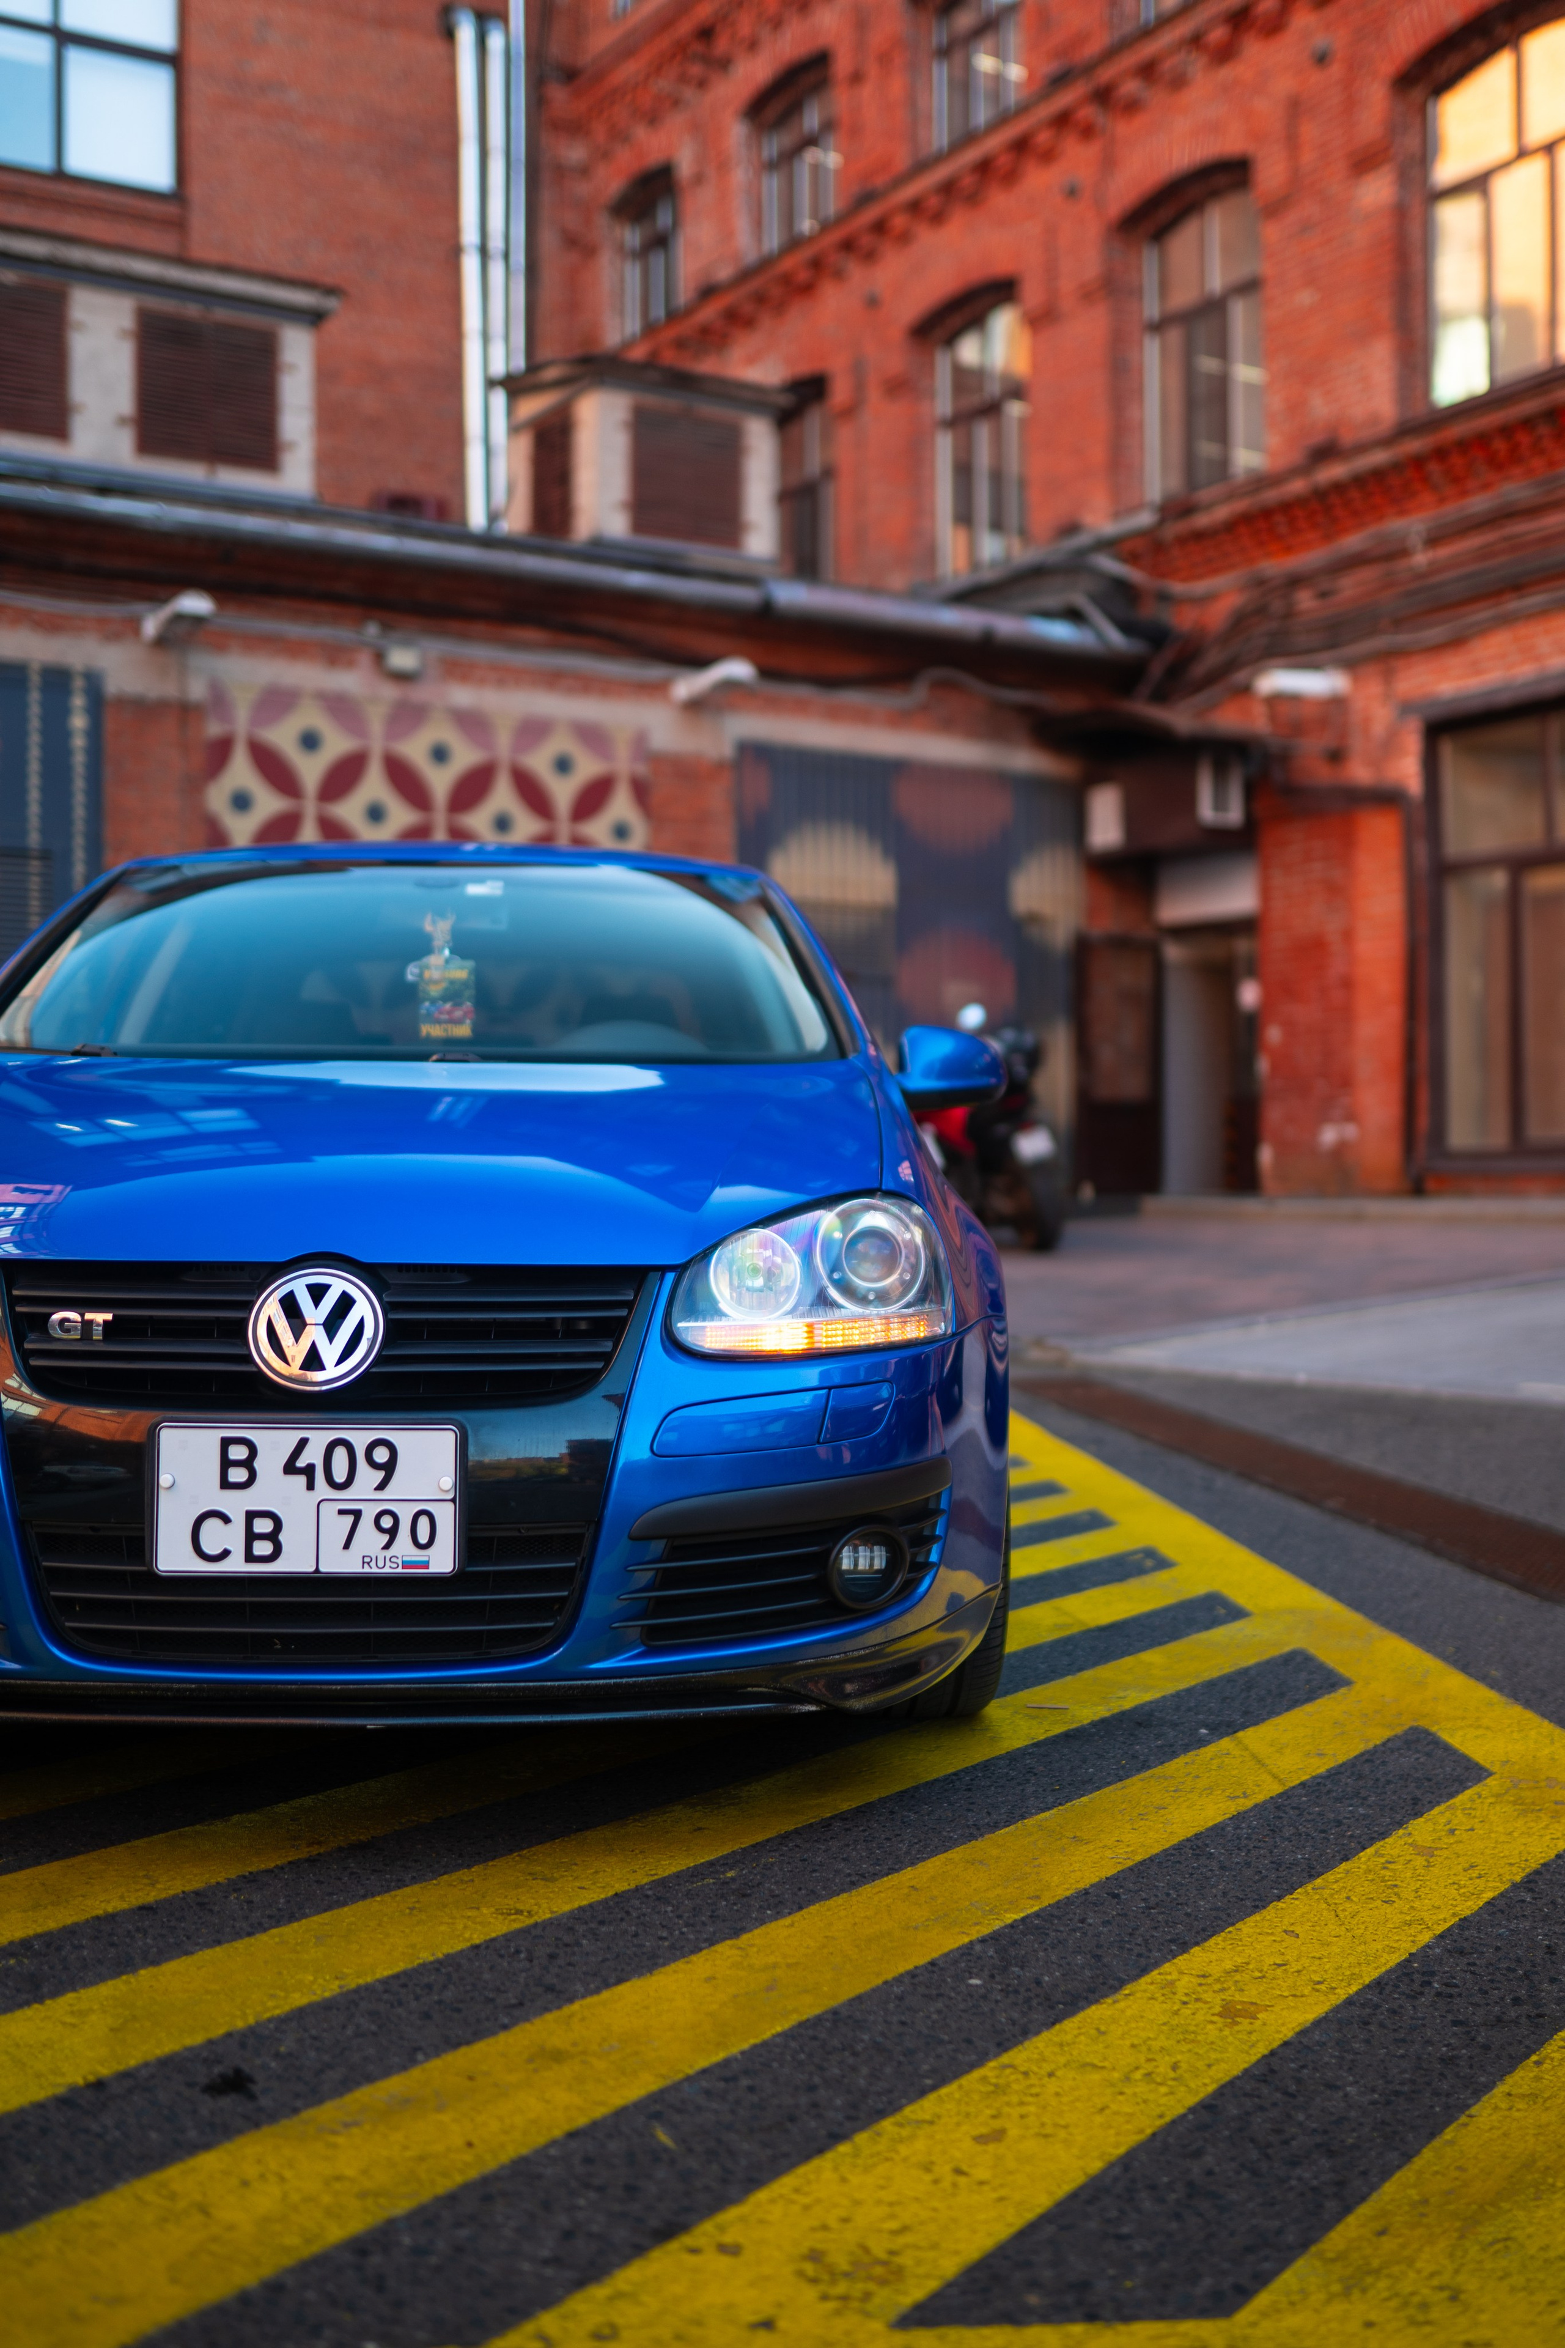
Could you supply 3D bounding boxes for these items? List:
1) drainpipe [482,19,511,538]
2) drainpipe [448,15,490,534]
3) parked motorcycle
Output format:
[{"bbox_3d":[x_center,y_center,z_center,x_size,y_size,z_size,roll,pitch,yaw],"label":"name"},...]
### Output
[{"bbox_3d":[-3.038,-9.618,24.300,0.200,5.550,0.220,0,-1,-27],"label":"drainpipe"},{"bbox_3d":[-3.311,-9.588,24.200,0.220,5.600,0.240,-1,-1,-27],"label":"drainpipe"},{"bbox_3d":[0.880,-0.240,11.700,0.780,1.220,2.050,0,-1,-27],"label":"parked motorcycle"}]

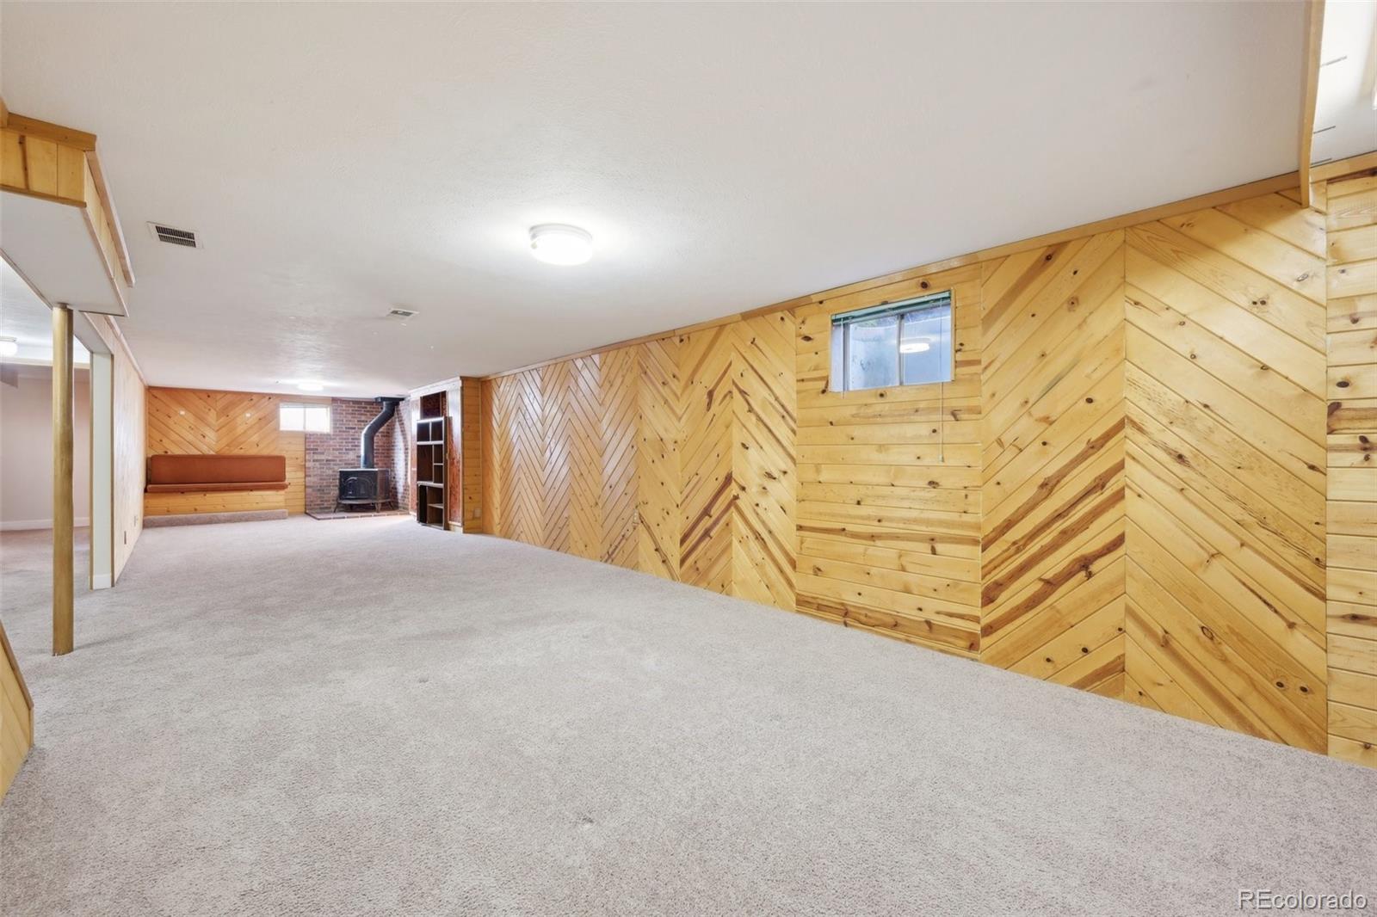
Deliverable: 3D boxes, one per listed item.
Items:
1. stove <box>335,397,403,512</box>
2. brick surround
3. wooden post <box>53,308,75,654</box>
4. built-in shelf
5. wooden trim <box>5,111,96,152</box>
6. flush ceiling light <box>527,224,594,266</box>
[{"bbox_3d":[-5.896,-0.109,9.984,0.770,2.145,1.034,0,0,-4],"label":"stove"},{"bbox_3d":[-6.183,-0.111,10.008,1.452,2.145,1.166,0,0,-43],"label":"brick surround"},{"bbox_3d":[-3.497,0.119,2.995,0.078,1.946,0.078,0,0,-43],"label":"wooden post"},{"bbox_3d":[-3.796,0.037,8.240,0.968,2.003,0.340,1,0,44],"label":"built-in shelf"},{"bbox_3d":[-2.168,-1.108,1.830,0.200,0.053,0.022,0,0,-43],"label":"wooden trim"},{"bbox_3d":[-0.643,-1.083,2.727,0.316,0.085,0.316,0,0,0],"label":"flush ceiling light"}]

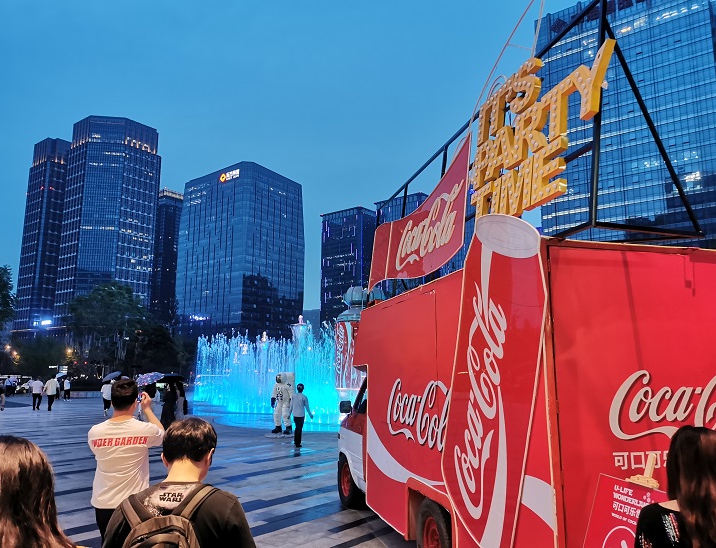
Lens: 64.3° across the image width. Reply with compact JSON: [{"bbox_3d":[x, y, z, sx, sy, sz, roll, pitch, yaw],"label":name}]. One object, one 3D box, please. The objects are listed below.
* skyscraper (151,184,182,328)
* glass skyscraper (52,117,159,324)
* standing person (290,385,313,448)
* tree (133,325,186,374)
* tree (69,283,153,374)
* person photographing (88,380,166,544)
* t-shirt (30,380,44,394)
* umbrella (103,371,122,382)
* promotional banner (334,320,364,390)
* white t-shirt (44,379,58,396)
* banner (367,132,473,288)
[{"bbox_3d":[-171.015,9.862,511.076,32.000,162.000,32.000,-9,-13,41],"label":"skyscraper"},{"bbox_3d":[-168.976,-15.887,388.692,52.000,170.000,52.000,1,-10,-7],"label":"glass skyscraper"},{"bbox_3d":[-1.437,3.550,14.362,0.520,1.580,0.360,2,-10,-10],"label":"standing person"},{"bbox_3d":[-18.576,8.014,53.416,4.900,6.400,4.900,0,-10,0],"label":"tree"},{"bbox_3d":[-23.522,6.026,53.767,7.900,10.400,7.900,0,-10,0],"label":"tree"},{"bbox_3d":[-1.731,1.661,4.206,0.570,1.750,0.500,0,-10,2],"label":"person photographing"},{"bbox_3d":[-16.333,5.770,29.009,0.580,0.730,0.320,5,-11,-25],"label":"t-shirt"},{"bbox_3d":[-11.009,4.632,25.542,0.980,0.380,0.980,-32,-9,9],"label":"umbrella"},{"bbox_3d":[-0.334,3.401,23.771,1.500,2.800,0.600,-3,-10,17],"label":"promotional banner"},{"bbox_3d":[-15.397,5.699,28.548,0.620,0.770,0.320,5,-11,-25],"label":"white t-shirt"},{"bbox_3d":[0.561,-0.480,6.196,0.070,1.010,2.900,9,-12,-13],"label":"banner"}]

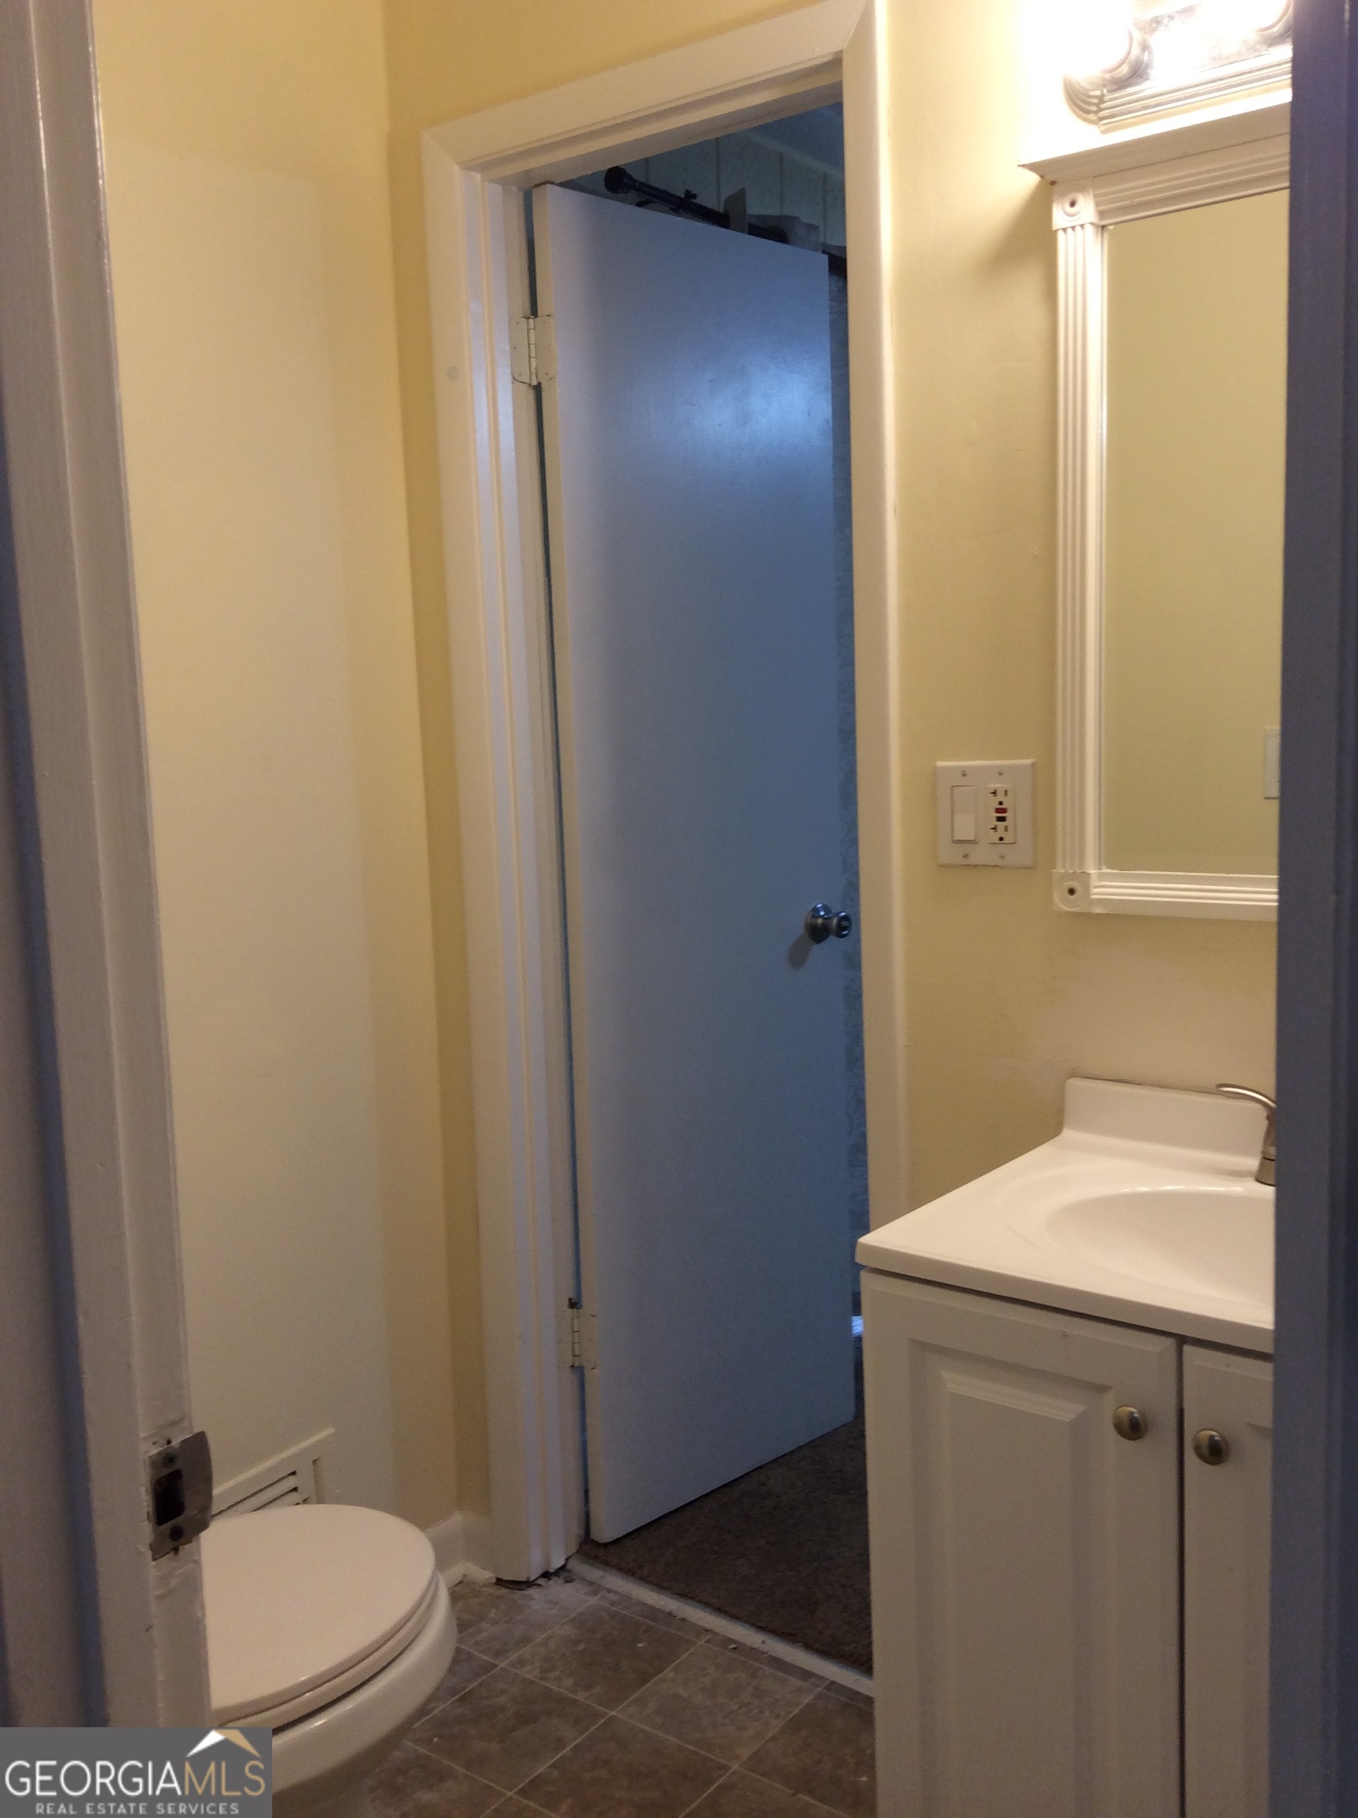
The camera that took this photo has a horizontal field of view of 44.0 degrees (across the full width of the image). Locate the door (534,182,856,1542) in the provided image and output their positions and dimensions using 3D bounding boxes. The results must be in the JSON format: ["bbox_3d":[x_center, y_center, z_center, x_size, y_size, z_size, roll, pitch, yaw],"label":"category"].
[{"bbox_3d":[0.054,-0.050,2.716,0.611,2.032,0.036,-9,10,-44],"label":"door"}]

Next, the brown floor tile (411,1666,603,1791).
[{"bbox_3d":[-0.226,1.078,2.207,0.200,0.008,0.200,3,9,38],"label":"brown floor tile"}]

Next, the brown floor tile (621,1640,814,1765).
[{"bbox_3d":[0.054,1.064,2.241,0.200,0.008,0.200,3,9,38],"label":"brown floor tile"}]

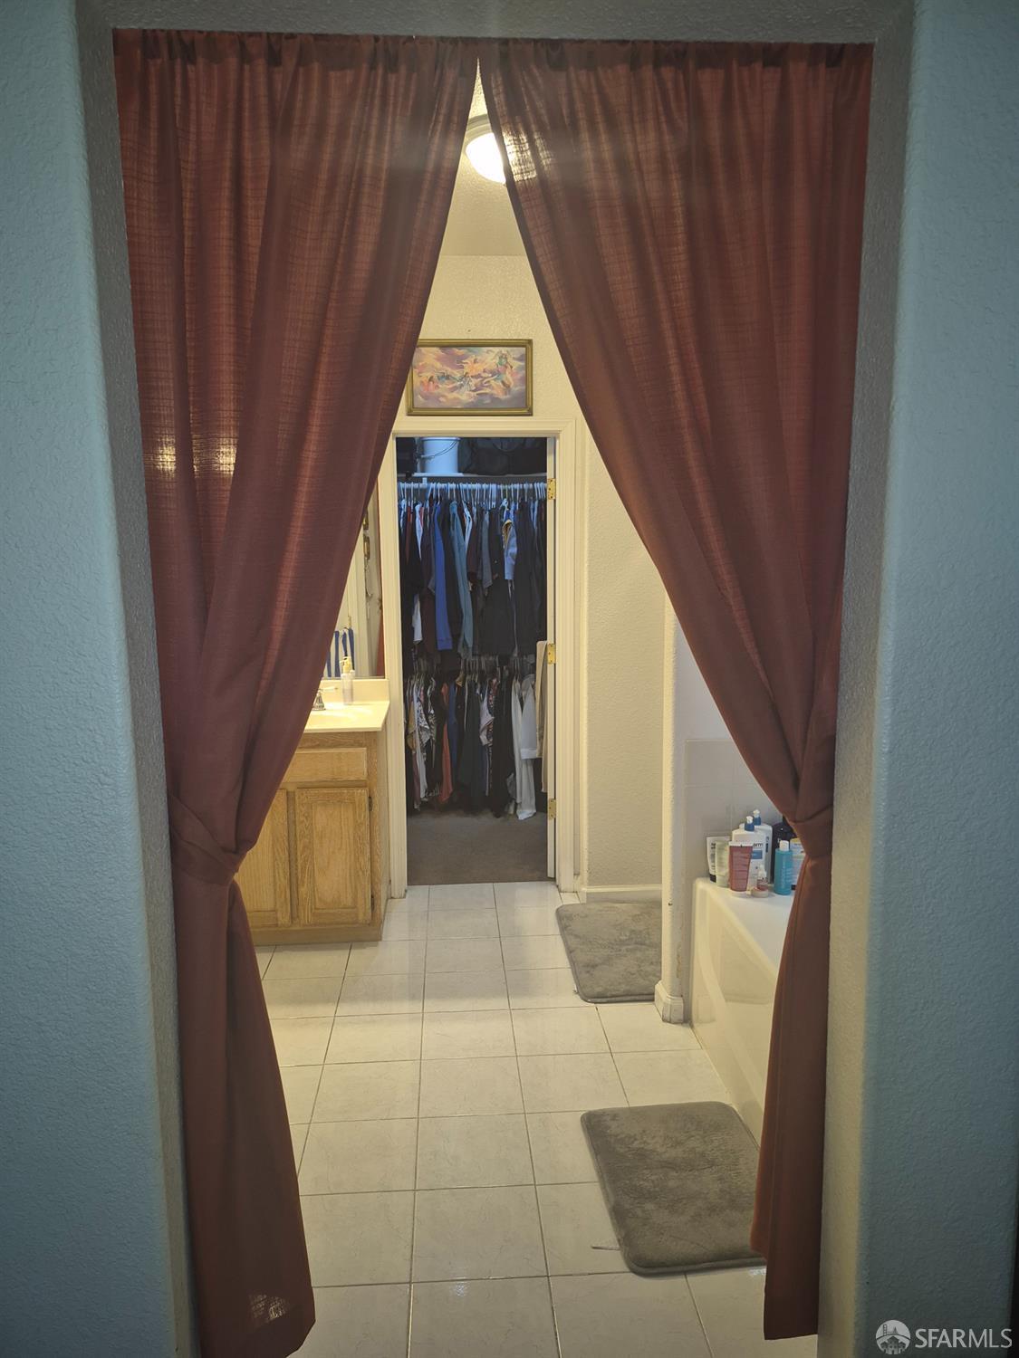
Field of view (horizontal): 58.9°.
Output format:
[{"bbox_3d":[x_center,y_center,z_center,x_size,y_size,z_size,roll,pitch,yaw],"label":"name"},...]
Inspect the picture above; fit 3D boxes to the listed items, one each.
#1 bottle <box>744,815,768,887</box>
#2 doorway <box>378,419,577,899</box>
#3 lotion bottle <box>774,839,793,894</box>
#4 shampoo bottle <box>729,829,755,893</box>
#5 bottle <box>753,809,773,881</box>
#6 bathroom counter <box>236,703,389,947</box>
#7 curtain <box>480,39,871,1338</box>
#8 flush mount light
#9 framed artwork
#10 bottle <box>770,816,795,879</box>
[{"bbox_3d":[0.760,0.539,2.844,0.098,0.224,0.060,1,8,15],"label":"bottle"},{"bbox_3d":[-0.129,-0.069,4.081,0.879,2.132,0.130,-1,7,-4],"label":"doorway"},{"bbox_3d":[0.846,0.578,2.780,0.058,0.163,0.055,2,8,17],"label":"lotion bottle"},{"bbox_3d":[0.722,0.578,2.803,0.073,0.158,0.045,1,8,15],"label":"shampoo bottle"},{"bbox_3d":[0.790,0.531,2.881,0.094,0.230,0.060,1,7,10],"label":"bottle"},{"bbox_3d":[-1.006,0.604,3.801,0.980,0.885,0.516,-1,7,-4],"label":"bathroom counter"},{"bbox_3d":[0.261,0.125,1.469,0.586,2.141,0.120,-1,7,-4],"label":"curtain"},{"bbox_3d":[0.010,-1.624,2.816,0.335,0.112,0.335,-1,7,-4],"label":"flush mount light"},{"bbox_3d":[-0.170,-1.291,3.862,0.542,0.313,0.030,-1,7,-4],"label":"framed artwork"},{"bbox_3d":[0.891,0.530,2.899,0.080,0.225,0.065,2,8,17],"label":"bottle"}]

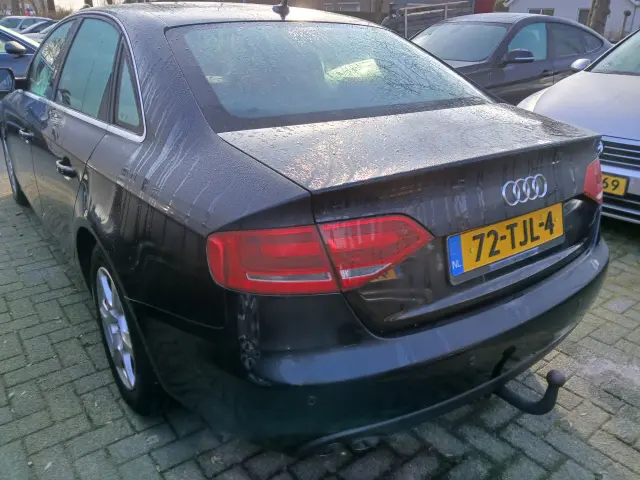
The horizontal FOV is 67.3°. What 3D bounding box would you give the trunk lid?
[{"bbox_3d":[0.389,-0.148,1.481,1.240,0.430,0.570,-15,28,-33],"label":"trunk lid"}]

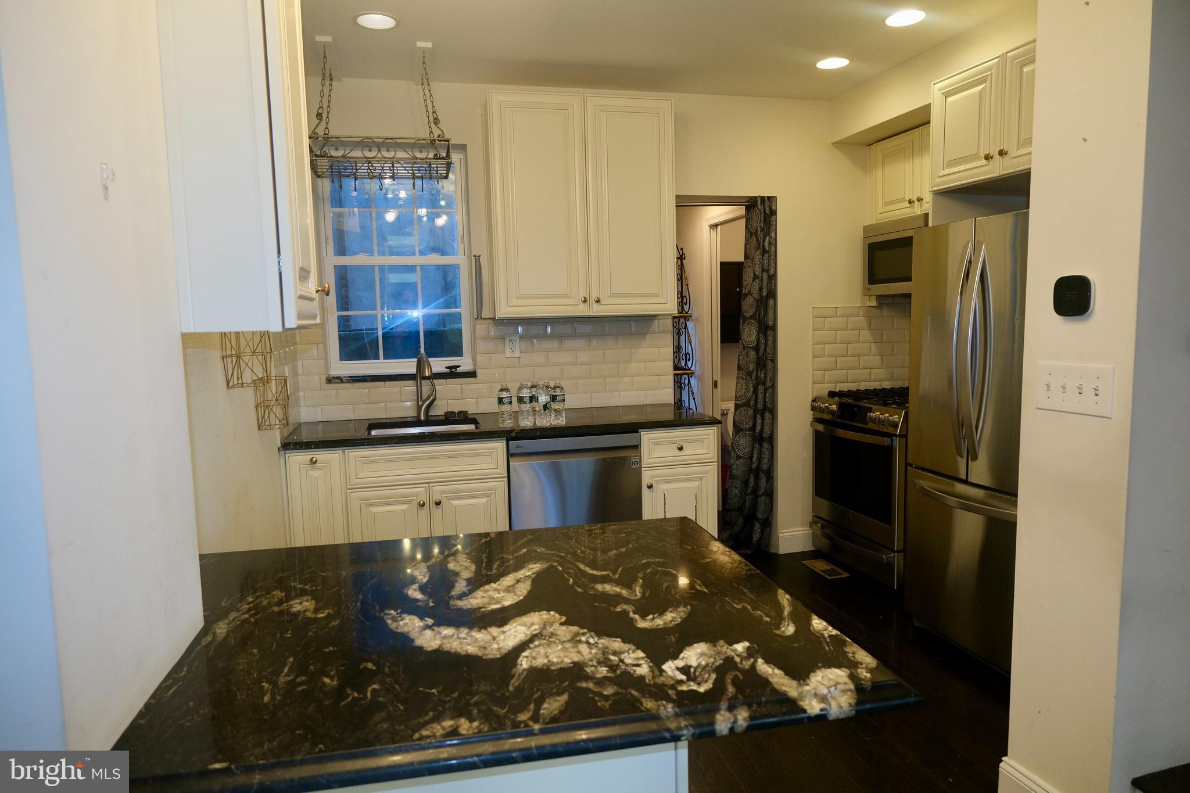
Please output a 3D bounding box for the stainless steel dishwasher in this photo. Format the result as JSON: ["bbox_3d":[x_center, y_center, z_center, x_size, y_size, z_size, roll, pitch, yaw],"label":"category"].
[{"bbox_3d":[-0.144,0.584,3.758,0.597,0.865,0.610,-3,6,-13],"label":"stainless steel dishwasher"}]

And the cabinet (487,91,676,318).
[{"bbox_3d":[-0.081,-0.937,3.854,0.909,1.051,0.325,-3,6,-13],"label":"cabinet"}]

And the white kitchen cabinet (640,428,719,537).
[{"bbox_3d":[0.341,0.563,3.950,0.375,0.885,0.610,-3,6,-13],"label":"white kitchen cabinet"}]

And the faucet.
[{"bbox_3d":[-0.814,-0.046,3.680,0.098,0.336,0.225,-4,7,-22],"label":"faucet"}]

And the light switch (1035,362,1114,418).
[{"bbox_3d":[1.153,-0.020,1.846,0.017,0.121,0.217,-3,6,-13],"label":"light switch"}]

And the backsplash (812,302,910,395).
[{"bbox_3d":[1.584,-0.275,4.488,0.660,0.540,0.015,-3,6,-13],"label":"backsplash"}]

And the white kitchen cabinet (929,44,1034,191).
[{"bbox_3d":[1.852,-1.073,2.918,0.690,0.442,0.785,-3,6,-13],"label":"white kitchen cabinet"}]

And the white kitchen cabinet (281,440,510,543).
[{"bbox_3d":[-0.900,0.611,3.599,0.922,0.882,0.630,-3,6,-13],"label":"white kitchen cabinet"}]

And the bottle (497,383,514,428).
[{"bbox_3d":[-0.406,0.035,3.471,0.065,0.200,0.065,-3,6,-13],"label":"bottle"}]

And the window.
[{"bbox_3d":[-1.008,-0.683,3.905,0.730,1.125,0.080,-3,6,-13],"label":"window"}]

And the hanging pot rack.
[{"bbox_3d":[-0.950,-1.216,3.374,0.585,0.535,0.410,-3,6,-13],"label":"hanging pot rack"}]

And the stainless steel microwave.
[{"bbox_3d":[1.782,-0.727,3.938,0.395,0.392,0.757,-3,6,-13],"label":"stainless steel microwave"}]

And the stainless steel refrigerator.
[{"bbox_3d":[1.819,0.184,3.053,0.810,1.760,0.755,-3,6,-13],"label":"stainless steel refrigerator"}]

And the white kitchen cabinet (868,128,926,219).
[{"bbox_3d":[1.832,-1.190,3.995,0.330,0.432,0.820,-3,6,-13],"label":"white kitchen cabinet"}]

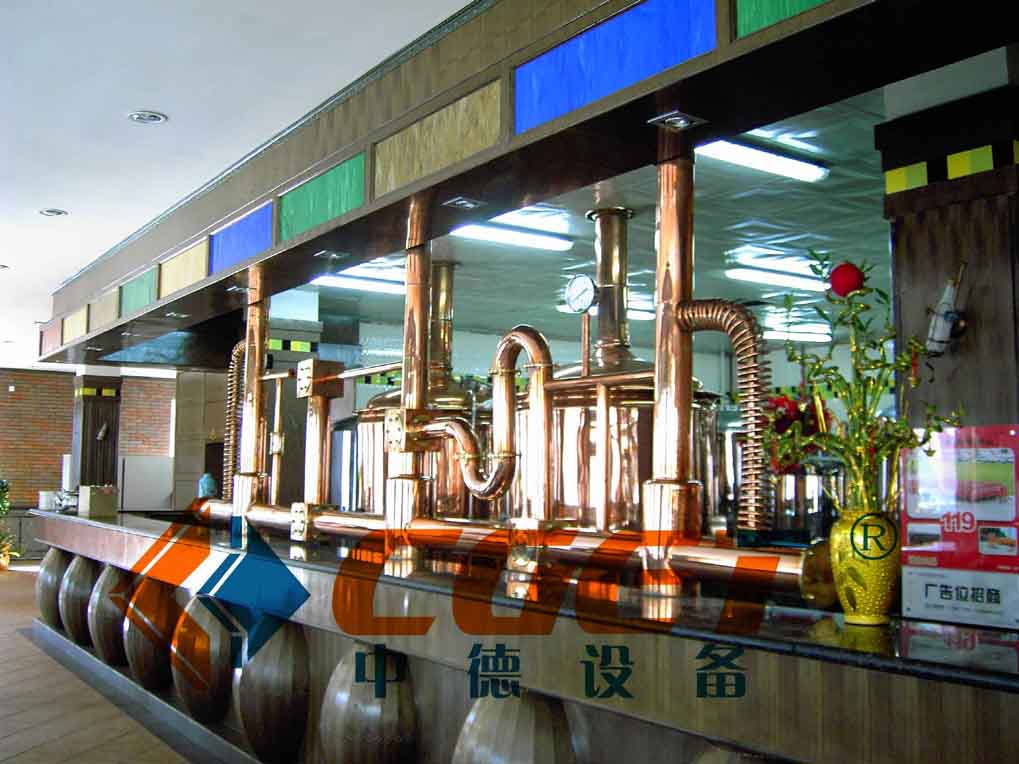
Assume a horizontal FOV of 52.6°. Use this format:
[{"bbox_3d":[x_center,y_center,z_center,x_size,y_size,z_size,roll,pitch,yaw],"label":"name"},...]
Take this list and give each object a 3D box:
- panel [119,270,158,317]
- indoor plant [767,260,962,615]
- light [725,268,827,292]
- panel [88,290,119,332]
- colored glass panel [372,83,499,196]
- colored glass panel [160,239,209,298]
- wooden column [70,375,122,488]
[{"bbox_3d":[-2.243,-0.540,6.248,0.030,0.206,0.778,4,-6,-36],"label":"panel"},{"bbox_3d":[0.941,0.142,2.747,0.481,0.969,0.410,-1,-5,19],"label":"indoor plant"},{"bbox_3d":[2.059,-0.771,7.823,1.220,0.070,0.080,4,-6,-36],"label":"light"},{"bbox_3d":[-2.720,-0.476,6.923,0.030,0.206,0.767,4,-6,-36],"label":"panel"},{"bbox_3d":[-0.251,-0.794,3.453,0.030,0.206,0.801,4,-6,-36],"label":"colored glass panel"},{"bbox_3d":[-1.758,-0.602,5.563,0.030,0.206,0.793,4,-6,-36],"label":"colored glass panel"},{"bbox_3d":[-3.747,0.547,9.322,0.335,1.190,0.335,4,-6,-36],"label":"wooden column"}]

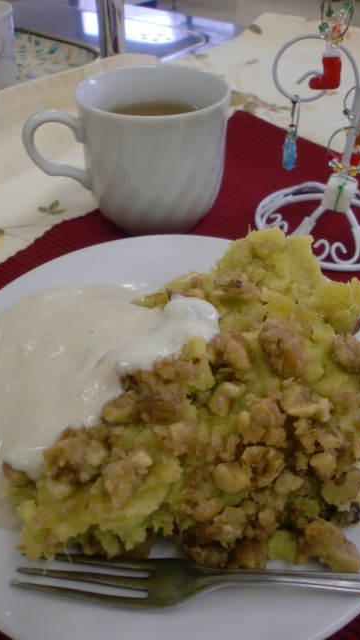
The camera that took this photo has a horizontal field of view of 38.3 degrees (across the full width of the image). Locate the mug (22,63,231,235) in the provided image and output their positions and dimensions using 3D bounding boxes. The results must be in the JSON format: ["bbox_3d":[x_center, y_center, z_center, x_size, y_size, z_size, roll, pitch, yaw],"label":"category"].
[{"bbox_3d":[-0.034,-0.100,0.315,0.122,0.080,0.085,0,43,0],"label":"mug"}]

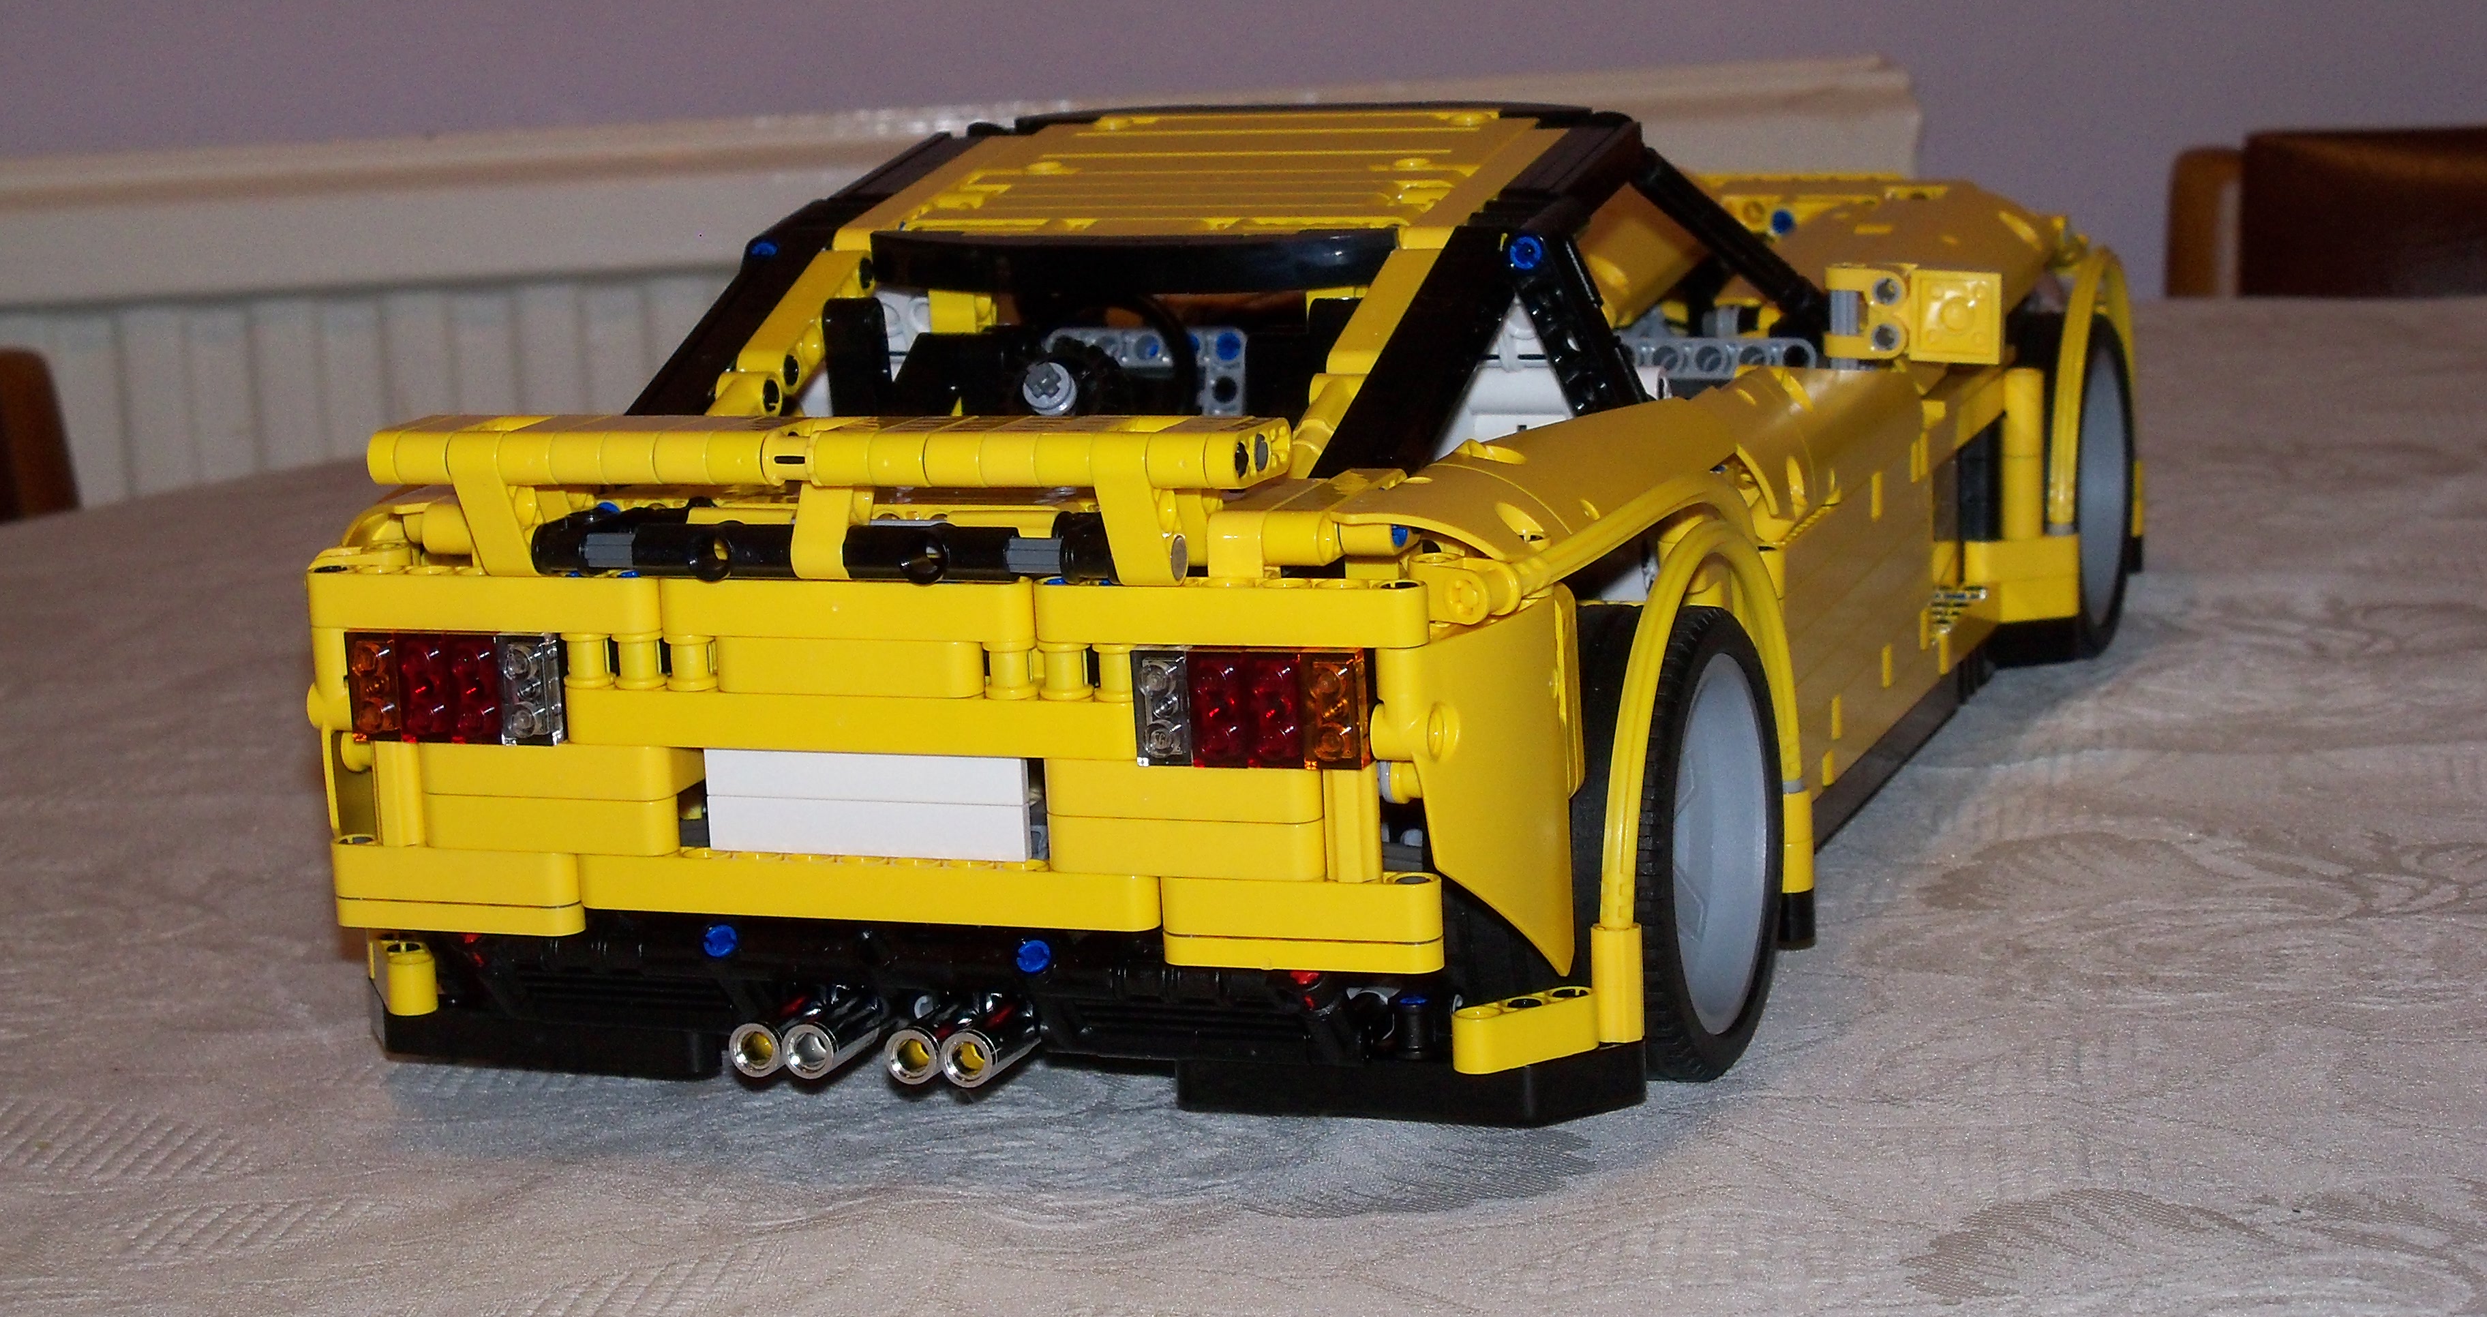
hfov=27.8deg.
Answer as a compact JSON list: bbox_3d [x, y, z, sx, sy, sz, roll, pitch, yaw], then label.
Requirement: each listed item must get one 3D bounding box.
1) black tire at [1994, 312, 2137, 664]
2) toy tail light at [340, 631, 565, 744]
[{"bbox_3d":[0.159,-0.035,1.026,0.036,0.069,0.069,1,12,20],"label":"black tire"},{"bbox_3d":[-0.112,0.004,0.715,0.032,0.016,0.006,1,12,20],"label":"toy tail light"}]

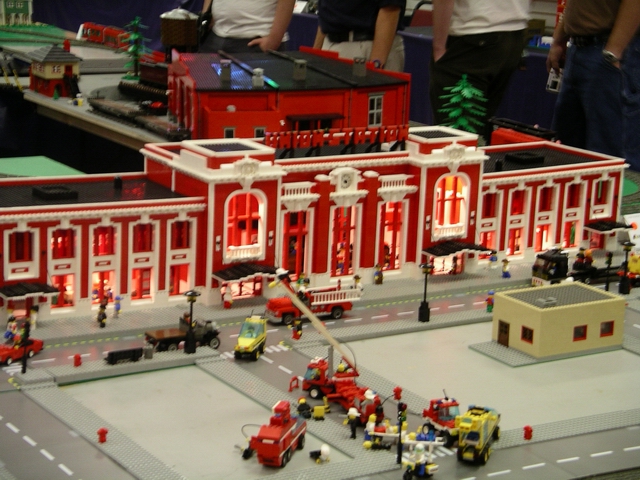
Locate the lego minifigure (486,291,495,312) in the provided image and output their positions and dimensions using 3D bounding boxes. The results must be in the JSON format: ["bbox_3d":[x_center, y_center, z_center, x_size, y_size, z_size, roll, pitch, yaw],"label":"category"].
[{"bbox_3d":[0.335,0.121,3.046,0.023,0.042,0.016,10,15,30],"label":"lego minifigure"}]

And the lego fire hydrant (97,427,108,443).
[{"bbox_3d":[-0.312,0.279,2.233,0.012,0.024,0.015,-6,15,-32],"label":"lego fire hydrant"}]

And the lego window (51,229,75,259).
[{"bbox_3d":[-0.473,0.008,2.866,0.046,0.056,0.011,-6,15,-32],"label":"lego window"}]

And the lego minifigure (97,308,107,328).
[{"bbox_3d":[-0.399,0.140,2.849,0.023,0.042,0.014,-6,15,-32],"label":"lego minifigure"}]

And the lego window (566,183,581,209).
[{"bbox_3d":[0.572,-0.099,3.502,0.027,0.053,0.010,-6,16,-31],"label":"lego window"}]

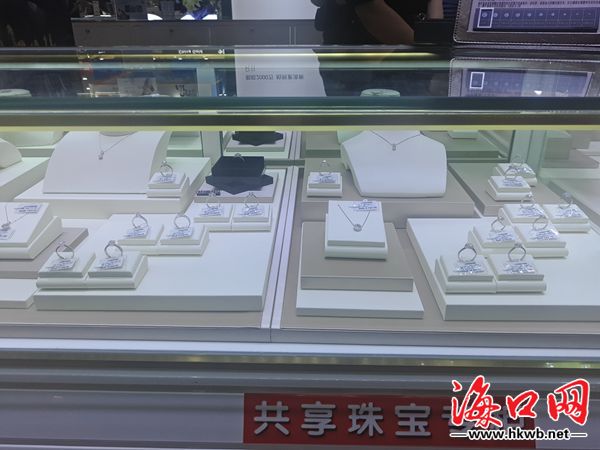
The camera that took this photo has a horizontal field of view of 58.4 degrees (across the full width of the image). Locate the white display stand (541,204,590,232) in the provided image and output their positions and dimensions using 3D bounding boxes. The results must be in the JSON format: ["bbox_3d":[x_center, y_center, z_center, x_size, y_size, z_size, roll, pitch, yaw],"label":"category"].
[{"bbox_3d":[0.337,-0.009,0.682,0.049,0.021,0.042,0,22,1],"label":"white display stand"}]

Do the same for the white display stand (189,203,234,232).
[{"bbox_3d":[-0.110,-0.010,0.687,0.049,0.021,0.042,0,22,1],"label":"white display stand"}]

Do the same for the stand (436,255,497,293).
[{"bbox_3d":[0.180,0.052,0.583,0.052,0.024,0.046,0,21,1],"label":"stand"}]

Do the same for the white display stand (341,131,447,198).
[{"bbox_3d":[0.154,-0.133,0.870,0.170,0.115,0.210,0,21,2],"label":"white display stand"}]

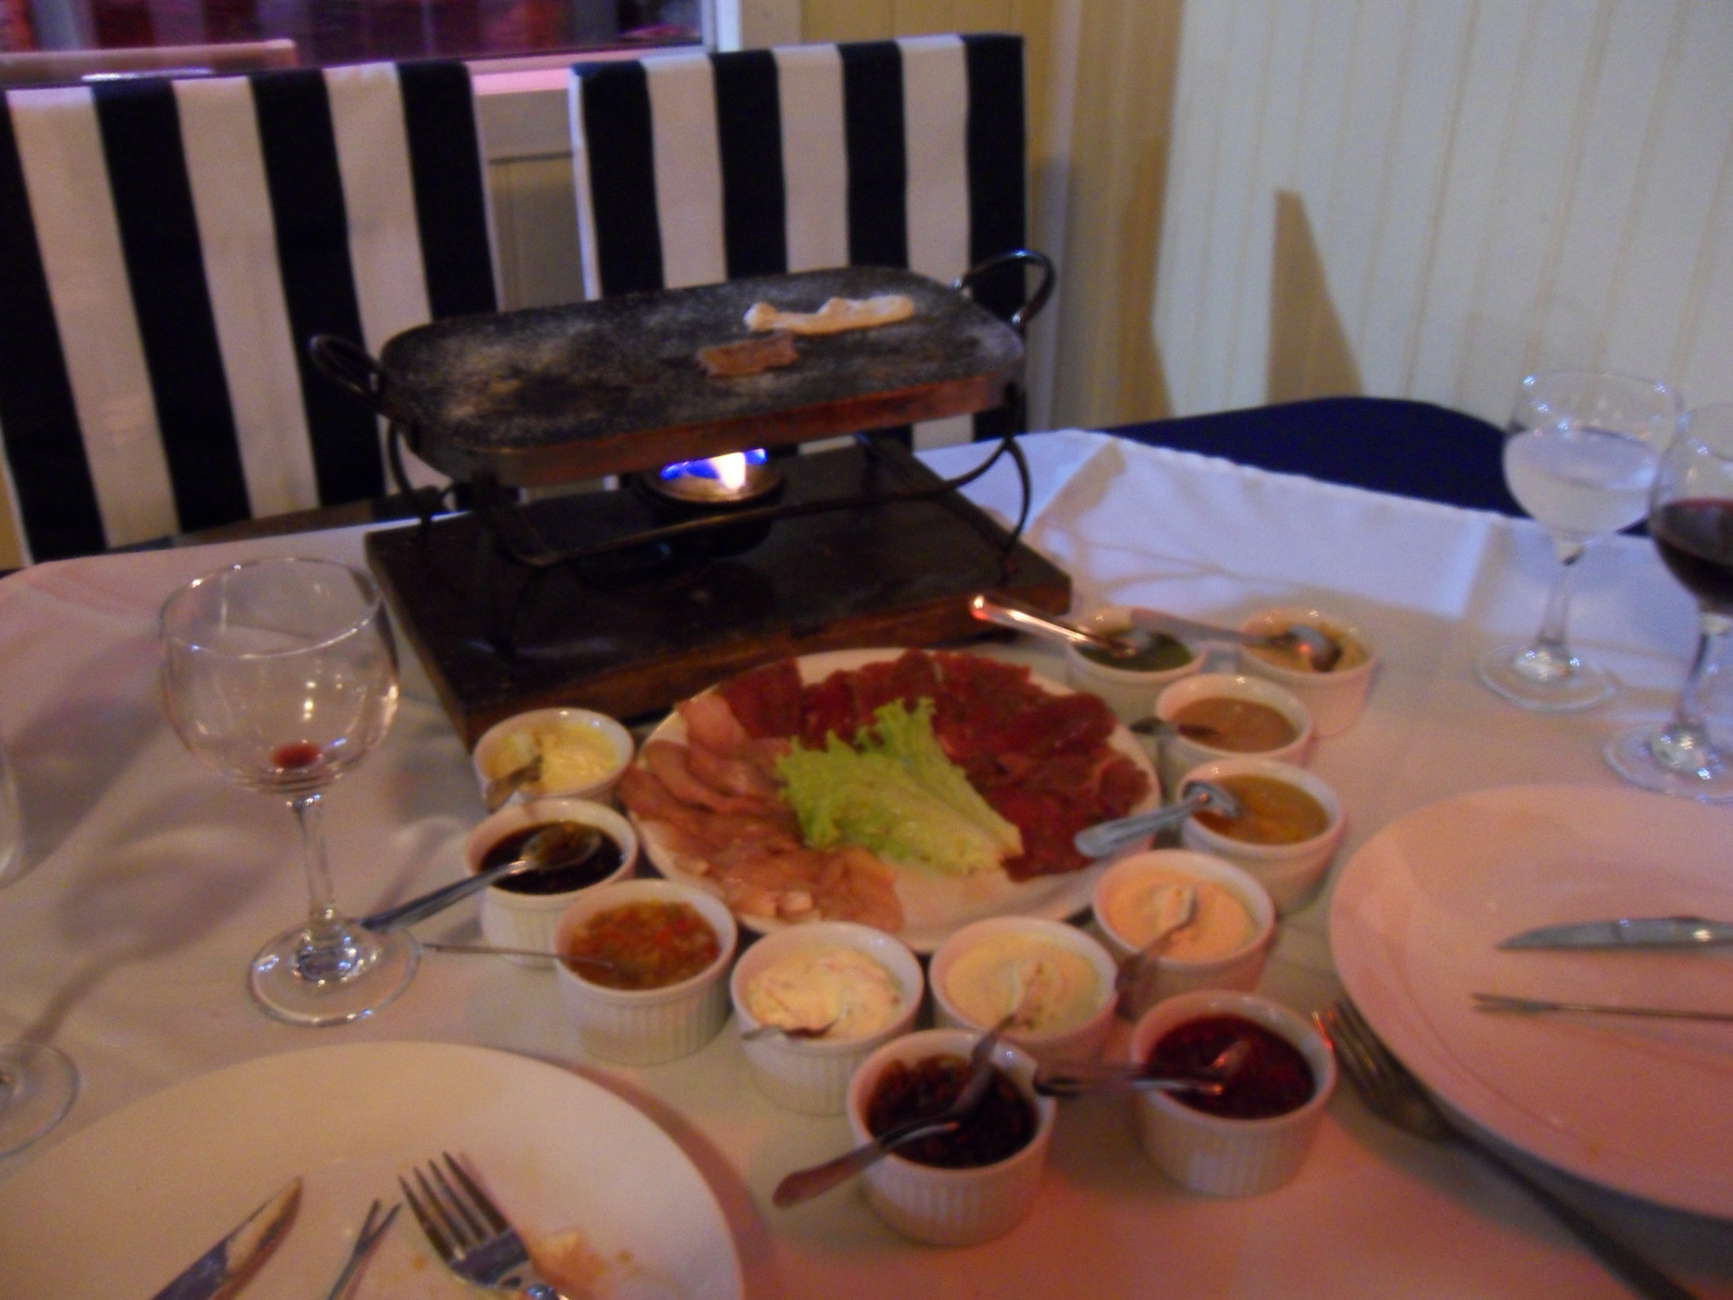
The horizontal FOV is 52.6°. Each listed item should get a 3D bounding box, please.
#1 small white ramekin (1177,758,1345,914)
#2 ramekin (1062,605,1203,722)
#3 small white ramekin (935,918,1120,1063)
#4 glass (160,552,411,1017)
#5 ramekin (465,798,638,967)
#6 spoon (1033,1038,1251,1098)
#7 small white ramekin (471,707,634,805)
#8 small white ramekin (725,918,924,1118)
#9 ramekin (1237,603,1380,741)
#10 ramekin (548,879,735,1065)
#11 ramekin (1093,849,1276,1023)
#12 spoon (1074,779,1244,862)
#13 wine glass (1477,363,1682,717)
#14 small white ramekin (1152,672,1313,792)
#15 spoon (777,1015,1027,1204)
[{"bbox_3d":[0.170,0.082,0.762,0.070,0.038,0.070,1,29,0],"label":"small white ramekin"},{"bbox_3d":[0.143,0.012,0.943,0.075,0.040,0.075,1,30,0],"label":"ramekin"},{"bbox_3d":[0.058,0.138,0.660,0.070,0.038,0.070,1,29,0],"label":"small white ramekin"},{"bbox_3d":[-0.213,0.058,0.665,0.086,0.168,0.086,1,29,0],"label":"glass"},{"bbox_3d":[-0.129,0.098,0.728,0.070,0.038,0.070,1,29,0],"label":"ramekin"},{"bbox_3d":[0.110,0.160,0.651,0.114,0.017,0.026,5,25,-28],"label":"spoon"},{"bbox_3d":[-0.139,0.061,0.793,0.070,0.038,0.070,1,29,0],"label":"small white ramekin"},{"bbox_3d":[-0.016,0.148,0.705,0.075,0.040,0.075,1,30,0],"label":"small white ramekin"},{"bbox_3d":[0.235,0.013,0.944,0.075,0.040,0.075,1,30,0],"label":"ramekin"},{"bbox_3d":[-0.084,0.126,0.679,0.070,0.038,0.070,1,29,0],"label":"ramekin"},{"bbox_3d":[0.125,0.116,0.700,0.070,0.038,0.070,1,29,0],"label":"ramekin"},{"bbox_3d":[0.123,0.073,0.734,0.027,0.019,0.122,27,22,38],"label":"spoon"},{"bbox_3d":[0.358,-0.053,0.885,0.082,0.159,0.082,1,29,0],"label":"wine glass"},{"bbox_3d":[0.182,0.049,0.880,0.075,0.040,0.075,1,30,0],"label":"small white ramekin"},{"bbox_3d":[0.016,0.172,0.625,0.026,0.017,0.130,28,26,38],"label":"spoon"}]

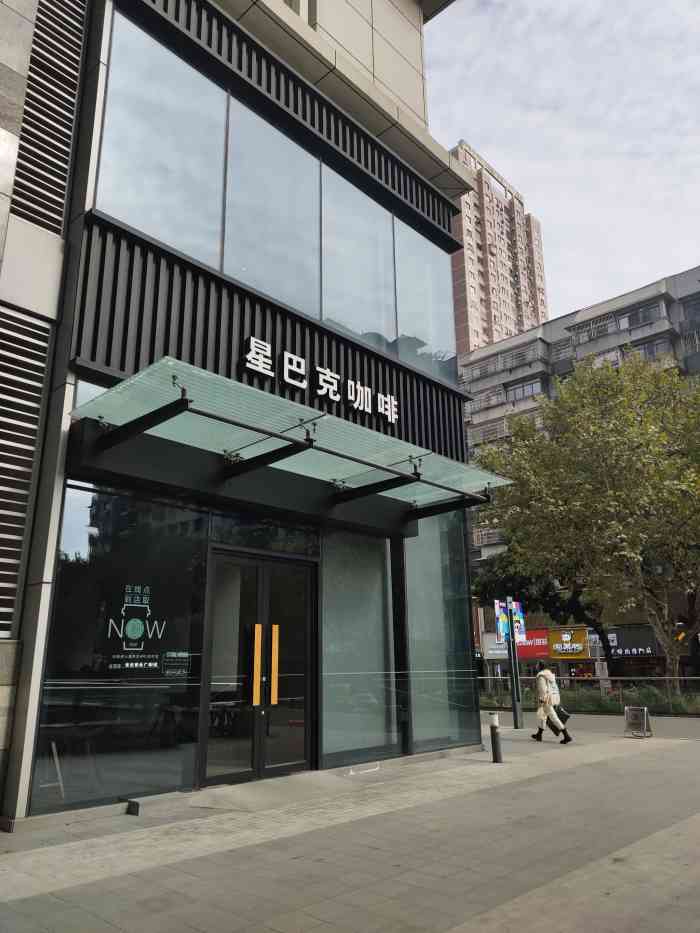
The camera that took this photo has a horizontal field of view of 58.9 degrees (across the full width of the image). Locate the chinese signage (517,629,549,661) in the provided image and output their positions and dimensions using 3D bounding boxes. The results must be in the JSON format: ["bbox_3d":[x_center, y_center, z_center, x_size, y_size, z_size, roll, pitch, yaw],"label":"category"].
[{"bbox_3d":[11.931,11.662,40.673,0.200,1.843,2.432,16,-25,-42],"label":"chinese signage"}]

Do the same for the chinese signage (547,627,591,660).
[{"bbox_3d":[13.750,11.069,38.908,0.200,1.843,2.774,16,-25,-42],"label":"chinese signage"}]

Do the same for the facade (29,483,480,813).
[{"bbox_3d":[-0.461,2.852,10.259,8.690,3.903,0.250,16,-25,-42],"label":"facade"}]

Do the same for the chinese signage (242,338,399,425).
[{"bbox_3d":[-0.353,-1.460,11.378,3.731,0.645,0.120,16,-25,-42],"label":"chinese signage"}]

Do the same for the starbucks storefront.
[{"bbox_3d":[0.342,2.179,9.519,8.809,4.693,2.588,16,-25,-42],"label":"starbucks storefront"}]

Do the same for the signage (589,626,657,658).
[{"bbox_3d":[16.089,10.392,36.612,0.200,1.881,3.990,16,-25,-42],"label":"signage"}]

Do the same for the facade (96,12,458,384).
[{"bbox_3d":[-0.649,-4.690,12.758,8.966,3.934,0.250,16,-25,-42],"label":"facade"}]

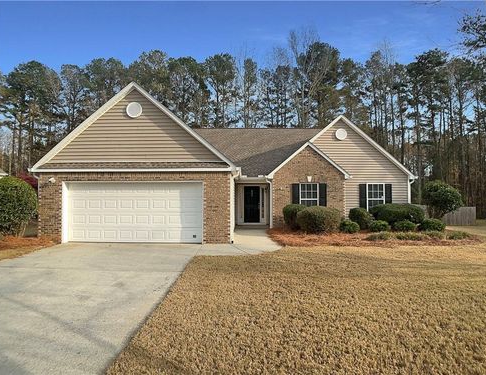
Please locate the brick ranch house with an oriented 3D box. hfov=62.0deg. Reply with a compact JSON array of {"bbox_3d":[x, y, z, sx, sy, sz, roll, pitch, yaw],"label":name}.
[{"bbox_3d":[0.620,-0.828,21.719,16.000,5.850,15.800,0,-1,0],"label":"brick ranch house"}]

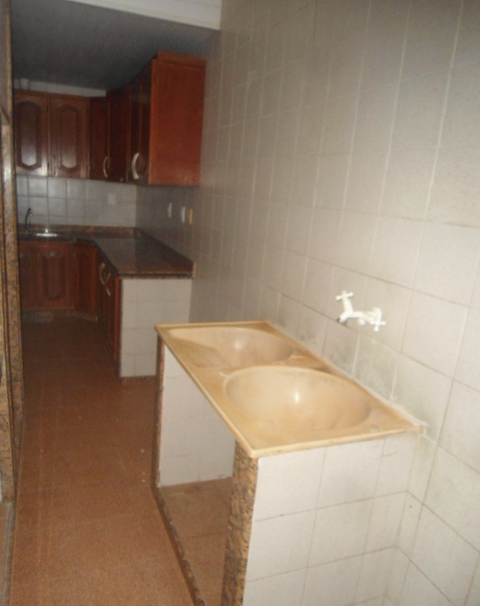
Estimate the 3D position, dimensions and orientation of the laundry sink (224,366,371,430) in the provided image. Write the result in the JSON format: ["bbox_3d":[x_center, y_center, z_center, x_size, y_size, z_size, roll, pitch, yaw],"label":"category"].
[{"bbox_3d":[0.188,0.386,1.607,0.460,0.195,0.487,0,14,-23],"label":"laundry sink"}]

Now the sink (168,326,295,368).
[{"bbox_3d":[-0.026,0.263,2.050,0.483,0.195,0.505,0,14,-23],"label":"sink"}]

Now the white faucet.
[{"bbox_3d":[0.399,0.021,1.563,0.175,0.108,0.117,0,14,-23],"label":"white faucet"}]

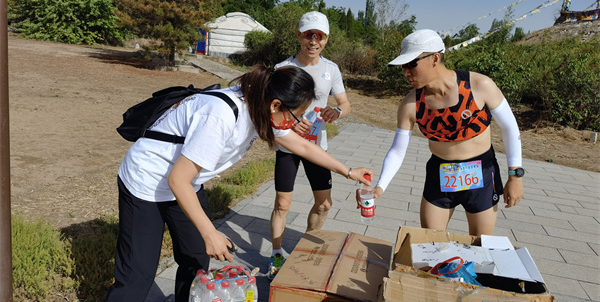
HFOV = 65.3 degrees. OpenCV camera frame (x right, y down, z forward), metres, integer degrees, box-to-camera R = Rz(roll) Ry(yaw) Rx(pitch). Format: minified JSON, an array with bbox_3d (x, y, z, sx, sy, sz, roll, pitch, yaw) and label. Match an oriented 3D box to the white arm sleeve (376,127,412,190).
[{"bbox_3d":[0.384,0.033,1.970,0.095,0.330,0.110,0,-36,41],"label":"white arm sleeve"}]

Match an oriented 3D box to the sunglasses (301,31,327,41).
[{"bbox_3d":[0.078,-0.666,2.700,0.148,0.052,0.130,6,16,0],"label":"sunglasses"}]

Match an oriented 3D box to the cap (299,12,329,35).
[{"bbox_3d":[0.078,-0.744,2.710,0.178,0.140,0.265,6,17,0],"label":"cap"}]

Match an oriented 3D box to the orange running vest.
[{"bbox_3d":[0.661,-0.193,2.030,0.335,0.320,0.230,-1,15,30],"label":"orange running vest"}]

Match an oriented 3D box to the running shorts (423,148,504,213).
[{"bbox_3d":[0.743,0.130,2.140,0.360,0.300,0.260,2,9,26],"label":"running shorts"}]

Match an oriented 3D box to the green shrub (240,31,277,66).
[{"bbox_3d":[-2.306,-5.694,26.000,2.000,2.000,2.000,6,12,0],"label":"green shrub"}]

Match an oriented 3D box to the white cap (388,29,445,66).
[{"bbox_3d":[0.488,-0.433,1.960,0.270,0.150,0.180,-15,18,-17],"label":"white cap"}]

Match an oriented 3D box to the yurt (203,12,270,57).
[{"bbox_3d":[-4.644,-8.514,34.500,5.100,3.200,5.100,3,12,-15],"label":"yurt"}]

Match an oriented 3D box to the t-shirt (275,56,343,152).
[{"bbox_3d":[0.048,-0.285,2.810,0.450,0.610,0.260,5,16,-3],"label":"t-shirt"}]

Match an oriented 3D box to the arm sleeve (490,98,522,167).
[{"bbox_3d":[0.882,-0.063,1.995,0.105,0.310,0.115,-15,7,30],"label":"arm sleeve"}]

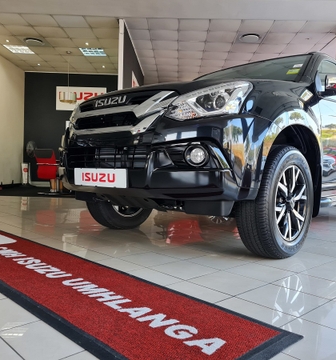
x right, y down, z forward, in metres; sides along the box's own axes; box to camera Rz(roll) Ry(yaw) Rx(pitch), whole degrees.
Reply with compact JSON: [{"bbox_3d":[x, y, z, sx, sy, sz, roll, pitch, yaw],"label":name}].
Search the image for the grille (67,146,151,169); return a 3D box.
[{"bbox_3d":[-0.413,-0.141,2.394,0.860,0.145,0.110,3,2,42],"label":"grille"}]

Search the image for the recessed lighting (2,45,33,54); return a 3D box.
[{"bbox_3d":[-3.600,-3.168,8.792,0.600,0.060,0.600,2,1,1],"label":"recessed lighting"}]

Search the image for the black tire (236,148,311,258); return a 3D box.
[{"bbox_3d":[0.735,0.145,2.436,0.270,0.760,0.765,3,1,41],"label":"black tire"}]

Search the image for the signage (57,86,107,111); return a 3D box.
[{"bbox_3d":[-2.561,-2.403,10.697,1.500,0.710,0.050,2,1,1],"label":"signage"}]

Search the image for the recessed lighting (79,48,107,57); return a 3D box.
[{"bbox_3d":[-1.801,-3.115,8.752,0.600,0.060,0.600,2,1,1],"label":"recessed lighting"}]

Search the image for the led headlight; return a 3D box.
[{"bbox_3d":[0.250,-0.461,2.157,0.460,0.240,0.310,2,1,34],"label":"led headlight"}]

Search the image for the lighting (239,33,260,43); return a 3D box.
[{"bbox_3d":[1.716,-2.971,7.591,0.460,0.090,0.460,2,1,1],"label":"lighting"}]

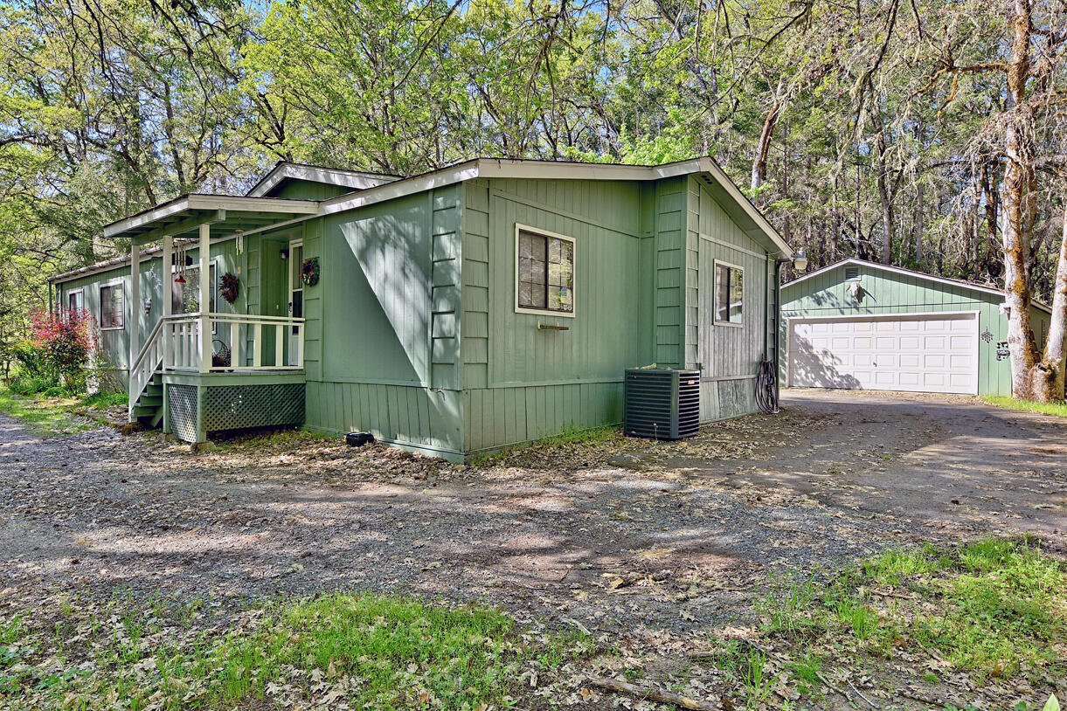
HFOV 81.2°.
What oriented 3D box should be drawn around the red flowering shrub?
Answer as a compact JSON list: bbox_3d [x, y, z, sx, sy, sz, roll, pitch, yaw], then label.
[{"bbox_3d":[-10.826,-0.120,14.200,1.420,1.920,1.400,0,0,-37],"label":"red flowering shrub"}]

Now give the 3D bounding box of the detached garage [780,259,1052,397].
[{"bbox_3d":[12.172,-0.861,21.120,8.200,3.760,8.700,1,0,45],"label":"detached garage"}]

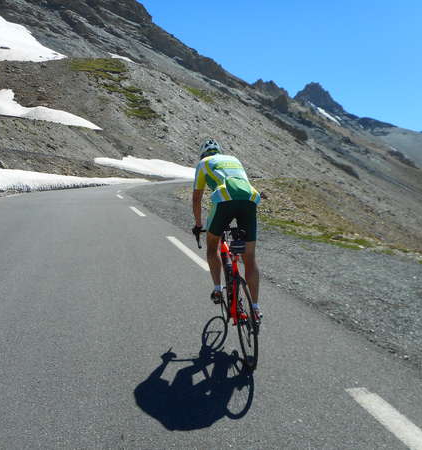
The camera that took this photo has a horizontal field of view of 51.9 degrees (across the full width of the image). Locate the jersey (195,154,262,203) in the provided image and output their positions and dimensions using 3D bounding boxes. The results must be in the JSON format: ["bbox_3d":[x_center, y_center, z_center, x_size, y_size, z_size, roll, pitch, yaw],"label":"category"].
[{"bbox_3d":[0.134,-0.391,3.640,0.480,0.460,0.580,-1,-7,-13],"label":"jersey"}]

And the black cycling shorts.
[{"bbox_3d":[0.174,-0.057,3.500,0.380,0.360,0.370,-1,2,-9],"label":"black cycling shorts"}]

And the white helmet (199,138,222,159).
[{"bbox_3d":[-0.002,-0.708,3.970,0.200,0.175,0.280,-1,-7,-8],"label":"white helmet"}]

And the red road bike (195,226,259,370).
[{"bbox_3d":[0.183,0.491,3.602,0.430,1.000,1.650,-5,7,-7],"label":"red road bike"}]

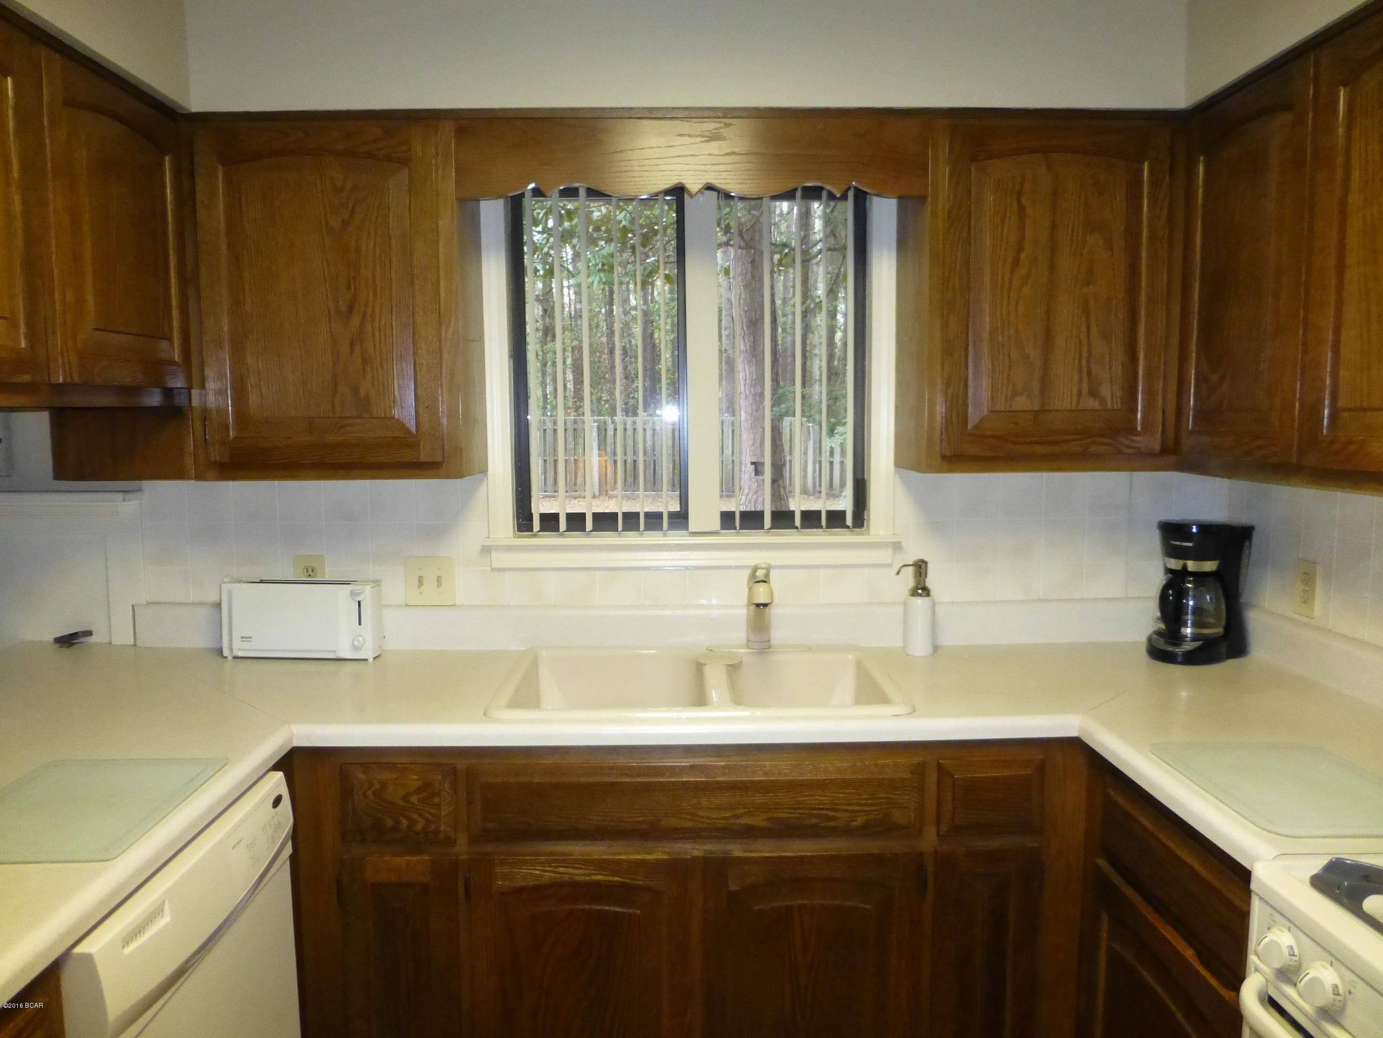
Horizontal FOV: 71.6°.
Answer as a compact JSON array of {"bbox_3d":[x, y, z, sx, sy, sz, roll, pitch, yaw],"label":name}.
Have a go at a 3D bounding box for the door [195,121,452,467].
[{"bbox_3d":[-0.760,-0.465,1.993,0.491,0.695,0.030,-1,6,-1],"label":"door"}]

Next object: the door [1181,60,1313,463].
[{"bbox_3d":[1.028,-0.450,1.785,0.025,0.680,0.378,0,6,-1],"label":"door"}]

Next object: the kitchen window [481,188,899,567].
[{"bbox_3d":[-0.001,-0.351,2.351,1.015,0.935,0.120,-1,6,-1],"label":"kitchen window"}]

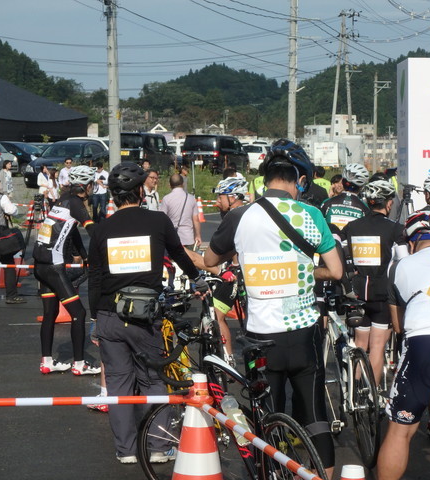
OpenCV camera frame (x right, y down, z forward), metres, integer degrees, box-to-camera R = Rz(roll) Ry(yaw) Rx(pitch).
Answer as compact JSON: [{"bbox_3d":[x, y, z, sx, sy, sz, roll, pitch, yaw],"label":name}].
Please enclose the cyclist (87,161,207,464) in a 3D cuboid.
[{"bbox_3d":[-0.400,0.416,7.172,0.600,1.740,0.550,1,3,10],"label":"cyclist"}]

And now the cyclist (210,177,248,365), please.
[{"bbox_3d":[0.182,0.288,10.399,0.550,1.640,0.500,-1,4,-15],"label":"cyclist"}]

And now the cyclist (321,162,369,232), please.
[{"bbox_3d":[1.144,0.188,10.751,0.500,1.720,0.480,0,3,5],"label":"cyclist"}]

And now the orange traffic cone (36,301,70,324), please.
[{"bbox_3d":[-1.759,0.542,13.477,0.380,0.700,0.380,0,3,0],"label":"orange traffic cone"}]

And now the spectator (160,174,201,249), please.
[{"bbox_3d":[-0.398,0.025,14.748,0.500,1.640,0.330,-1,3,-9],"label":"spectator"}]

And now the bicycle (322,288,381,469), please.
[{"bbox_3d":[0.781,0.769,7.320,0.480,0.970,1.680,0,3,-1],"label":"bicycle"}]

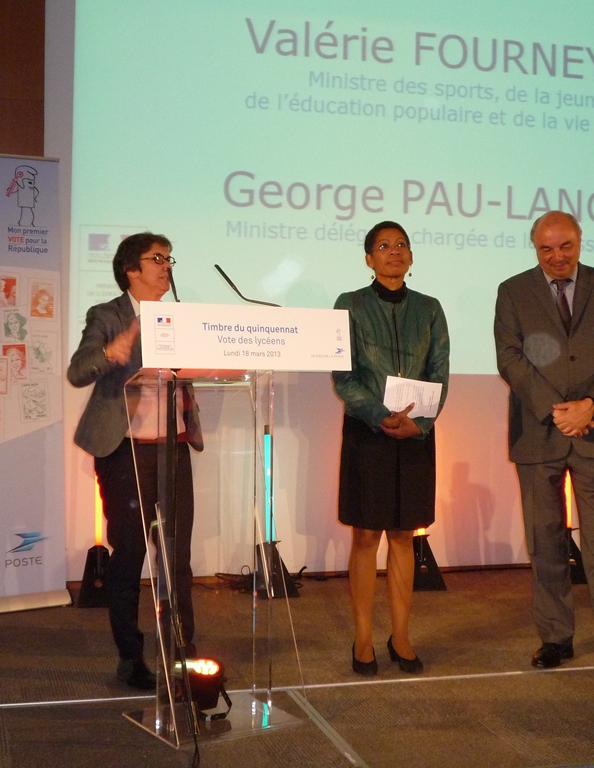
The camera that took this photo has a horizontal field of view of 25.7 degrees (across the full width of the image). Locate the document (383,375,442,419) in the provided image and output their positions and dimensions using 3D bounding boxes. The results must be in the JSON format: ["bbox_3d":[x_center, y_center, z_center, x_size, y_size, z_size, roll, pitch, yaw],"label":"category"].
[{"bbox_3d":[0.427,0.052,4.830,0.210,0.148,0.010,9,-22,8],"label":"document"}]

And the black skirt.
[{"bbox_3d":[0.350,0.306,5.030,0.380,0.480,0.290,0,2,-9],"label":"black skirt"}]

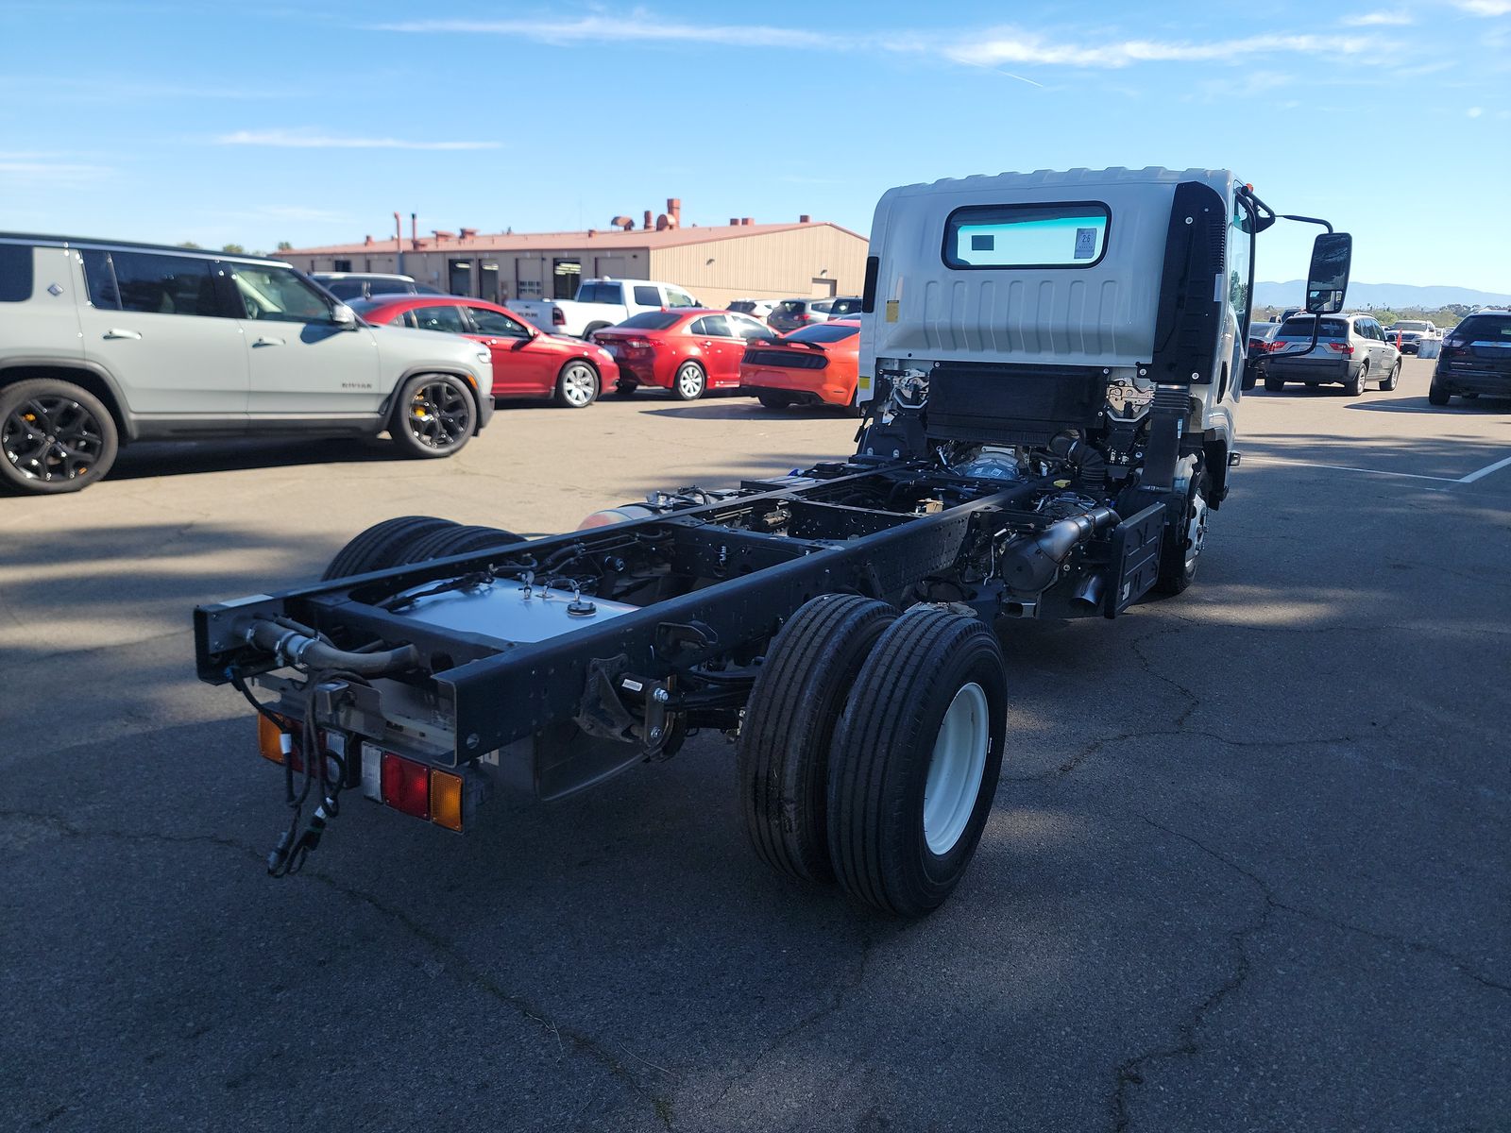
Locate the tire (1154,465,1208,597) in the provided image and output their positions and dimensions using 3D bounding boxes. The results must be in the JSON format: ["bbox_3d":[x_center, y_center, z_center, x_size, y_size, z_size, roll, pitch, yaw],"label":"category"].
[{"bbox_3d":[2.336,-0.209,5.953,0.210,0.770,0.770,10,16,30],"label":"tire"}]

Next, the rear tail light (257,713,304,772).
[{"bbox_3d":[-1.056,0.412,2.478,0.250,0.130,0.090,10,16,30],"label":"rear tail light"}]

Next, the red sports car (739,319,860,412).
[{"bbox_3d":[1.828,-3.292,17.217,1.920,1.380,4.790,13,17,39],"label":"red sports car"}]

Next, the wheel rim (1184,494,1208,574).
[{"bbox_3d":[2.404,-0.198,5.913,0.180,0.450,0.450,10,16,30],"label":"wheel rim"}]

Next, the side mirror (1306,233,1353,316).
[{"bbox_3d":[3.308,-1.685,6.036,0.085,0.450,0.200,-7,16,-33],"label":"side mirror"}]

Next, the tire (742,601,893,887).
[{"bbox_3d":[0.230,0.467,2.847,0.210,0.770,0.770,10,16,30],"label":"tire"}]

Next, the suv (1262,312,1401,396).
[{"bbox_3d":[12.750,-4.690,22.950,1.853,1.674,4.565,14,18,41],"label":"suv"}]

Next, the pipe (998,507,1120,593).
[{"bbox_3d":[1.412,-0.124,4.779,0.250,0.260,1.200,10,16,30],"label":"pipe"}]

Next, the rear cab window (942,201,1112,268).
[{"bbox_3d":[1.461,-1.787,5.663,0.910,0.315,0.040,10,14,30],"label":"rear cab window"}]

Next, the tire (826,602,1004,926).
[{"bbox_3d":[0.441,0.502,2.722,0.210,0.770,0.770,10,16,30],"label":"tire"}]

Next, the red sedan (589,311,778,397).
[{"bbox_3d":[-0.805,-3.800,18.600,1.810,1.450,4.720,13,18,40],"label":"red sedan"}]

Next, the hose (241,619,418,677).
[{"bbox_3d":[-0.973,0.177,2.381,0.430,0.060,0.170,10,14,30],"label":"hose"}]

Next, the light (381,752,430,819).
[{"bbox_3d":[-0.733,0.467,2.271,0.152,0.120,0.060,10,14,30],"label":"light"}]

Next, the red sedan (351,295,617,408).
[{"bbox_3d":[-4.090,-2.890,14.150,1.843,1.482,4.870,15,18,42],"label":"red sedan"}]

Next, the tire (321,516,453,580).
[{"bbox_3d":[-1.181,0.220,3.672,0.220,0.775,0.775,10,16,30],"label":"tire"}]

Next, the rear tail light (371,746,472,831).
[{"bbox_3d":[-0.702,0.468,2.254,0.285,0.125,0.070,10,14,30],"label":"rear tail light"}]

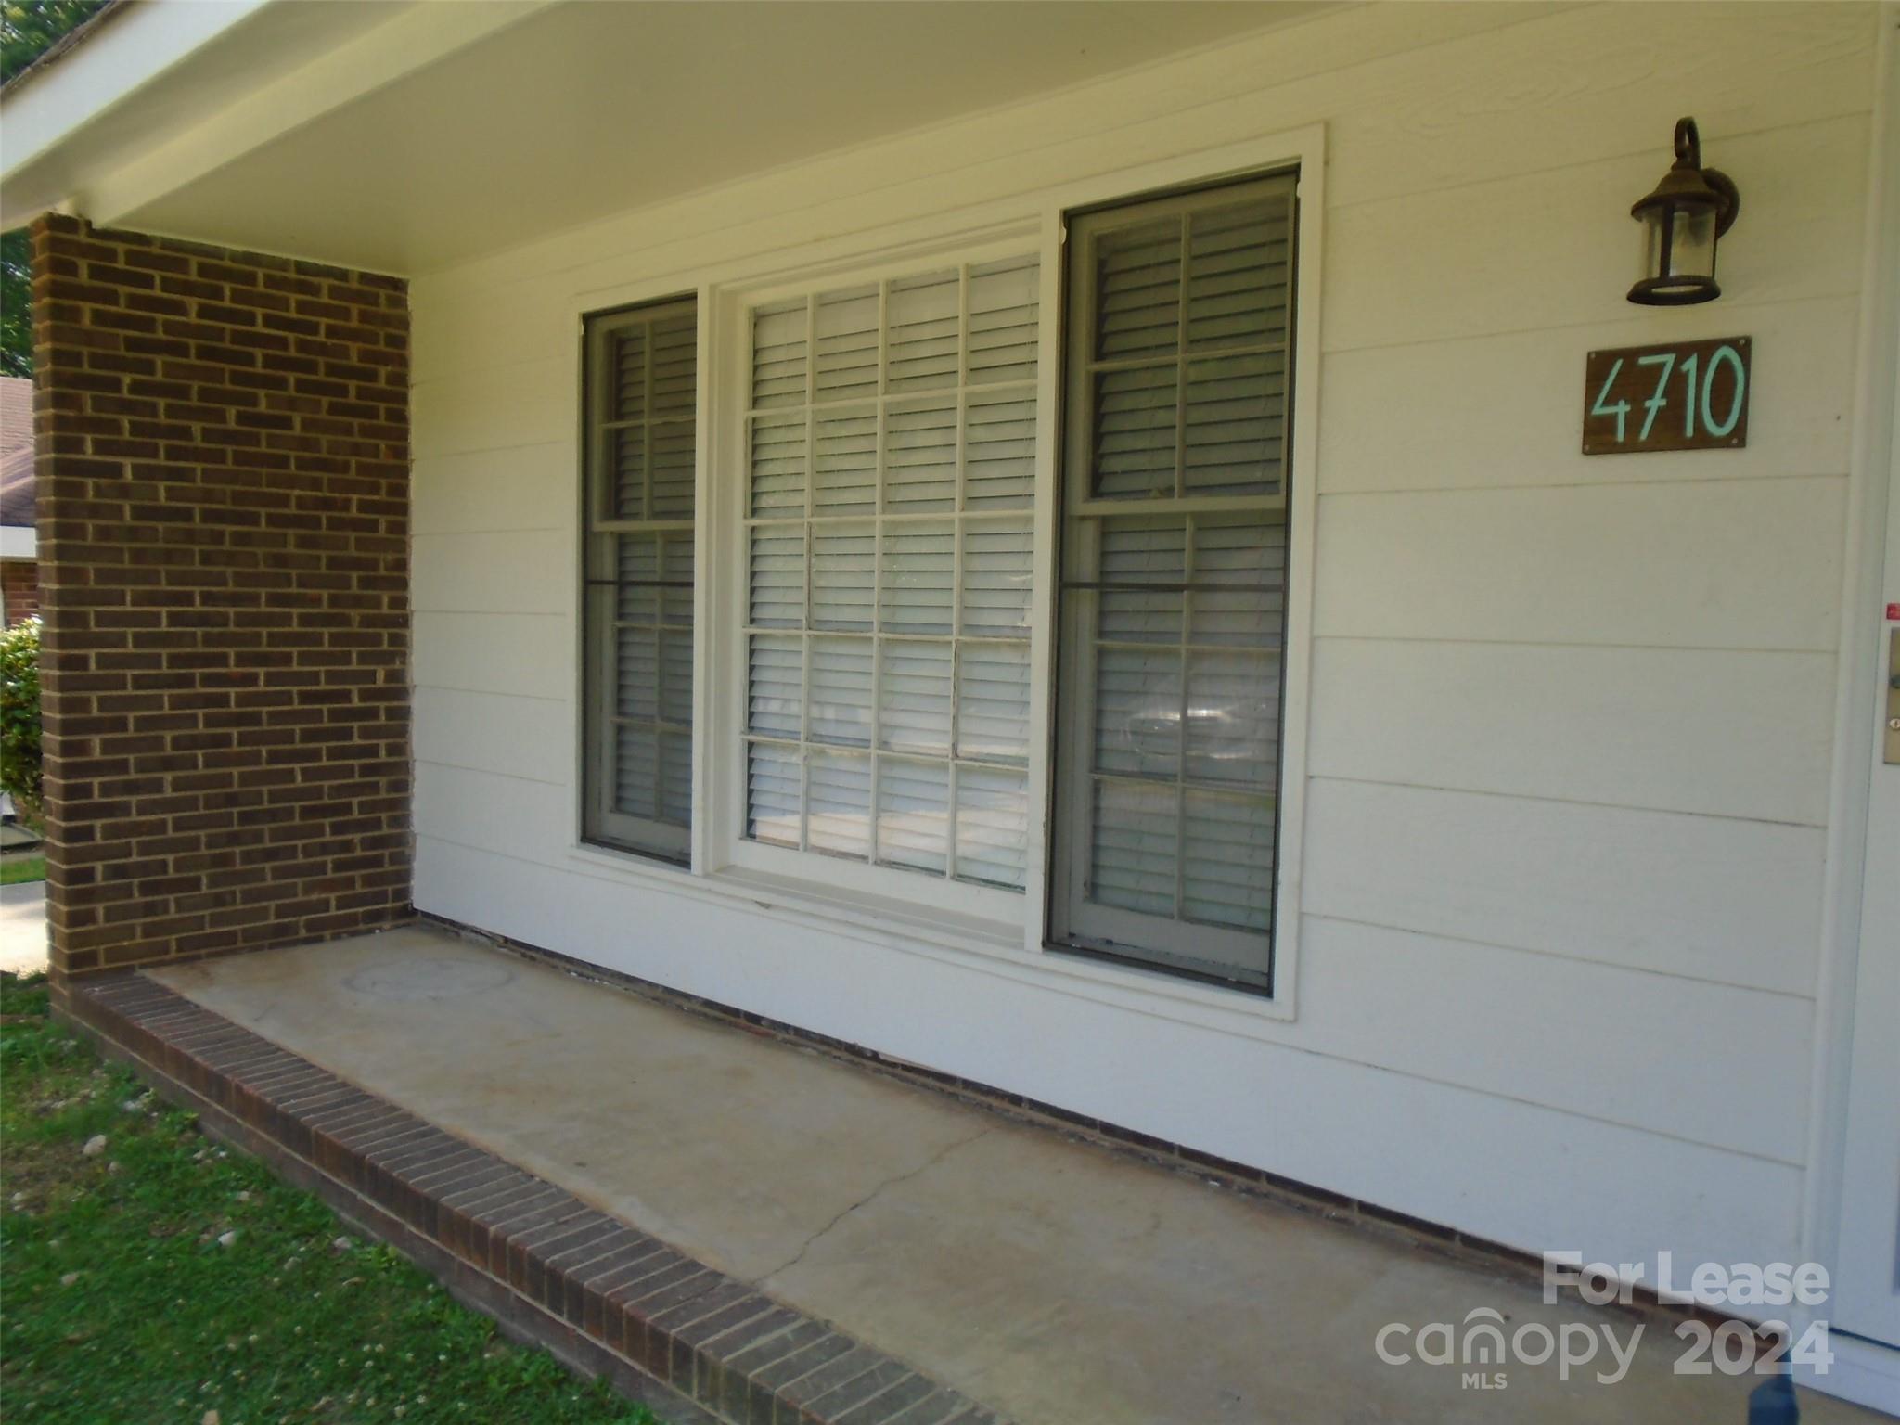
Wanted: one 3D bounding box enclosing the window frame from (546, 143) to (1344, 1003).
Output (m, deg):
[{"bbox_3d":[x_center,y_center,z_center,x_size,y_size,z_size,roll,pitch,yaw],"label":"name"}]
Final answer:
[{"bbox_3d":[-0.228,-0.344,3.758,2.639,1.786,0.110,5,6,42],"label":"window frame"}]

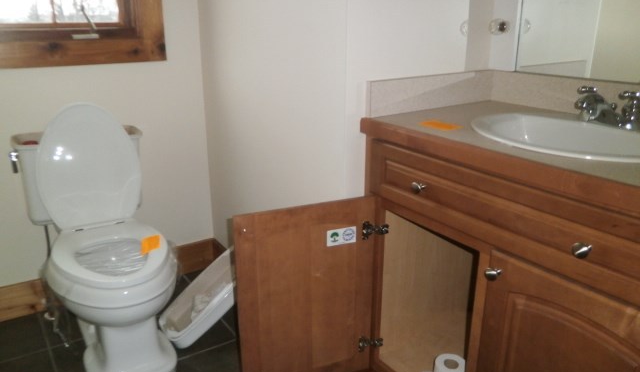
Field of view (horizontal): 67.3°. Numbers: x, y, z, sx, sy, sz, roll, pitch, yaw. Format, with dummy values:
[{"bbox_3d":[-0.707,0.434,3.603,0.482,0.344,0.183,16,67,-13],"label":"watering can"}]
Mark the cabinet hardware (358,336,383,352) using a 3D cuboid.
[{"bbox_3d":[0.164,0.493,1.501,0.075,0.047,0.033,-7,20,-19],"label":"cabinet hardware"}]

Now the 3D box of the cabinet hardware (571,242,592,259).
[{"bbox_3d":[0.491,0.117,0.886,0.030,0.032,0.032,-13,23,-34],"label":"cabinet hardware"}]

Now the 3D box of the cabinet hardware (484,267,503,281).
[{"bbox_3d":[0.388,0.193,1.062,0.030,0.032,0.032,-13,23,-34],"label":"cabinet hardware"}]

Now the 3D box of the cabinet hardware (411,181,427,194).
[{"bbox_3d":[0.252,0.005,1.196,0.030,0.032,0.032,-13,23,-34],"label":"cabinet hardware"}]

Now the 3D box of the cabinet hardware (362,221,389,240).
[{"bbox_3d":[0.166,0.127,1.374,0.078,0.052,0.033,-7,20,-19],"label":"cabinet hardware"}]

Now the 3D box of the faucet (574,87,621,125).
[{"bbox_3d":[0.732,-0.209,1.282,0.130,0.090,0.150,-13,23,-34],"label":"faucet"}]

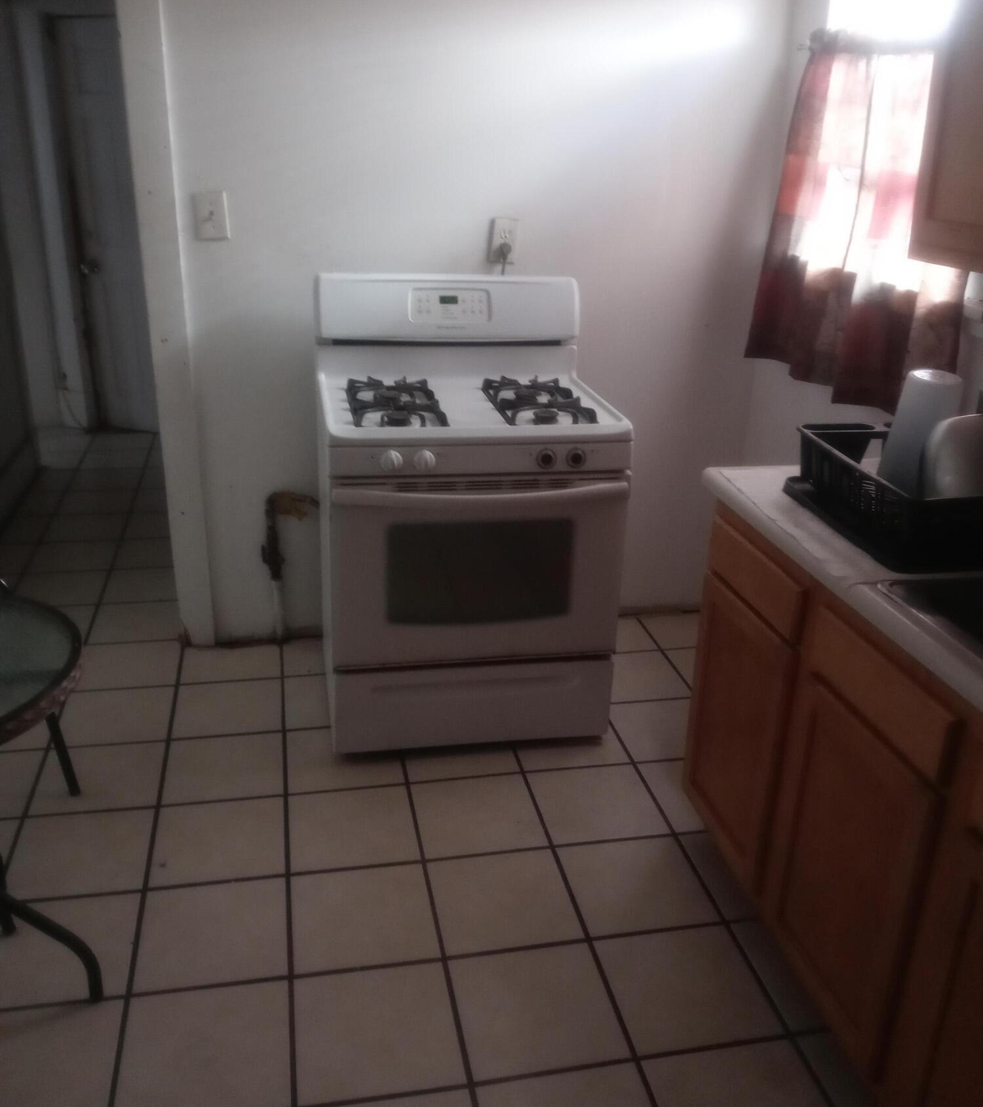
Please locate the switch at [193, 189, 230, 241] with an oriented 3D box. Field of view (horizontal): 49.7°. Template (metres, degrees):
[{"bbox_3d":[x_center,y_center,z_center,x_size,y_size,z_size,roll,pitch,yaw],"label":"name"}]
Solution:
[{"bbox_3d":[-0.787,-0.947,2.973,0.083,0.124,0.016,-7,24,-11],"label":"switch"}]

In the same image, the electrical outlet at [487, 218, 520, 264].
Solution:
[{"bbox_3d":[0.036,-0.937,3.177,0.080,0.124,0.018,0,22,-14],"label":"electrical outlet"}]

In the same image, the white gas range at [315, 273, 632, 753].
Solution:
[{"bbox_3d":[-0.081,-0.115,2.970,0.760,1.184,0.710,-2,23,-9],"label":"white gas range"}]

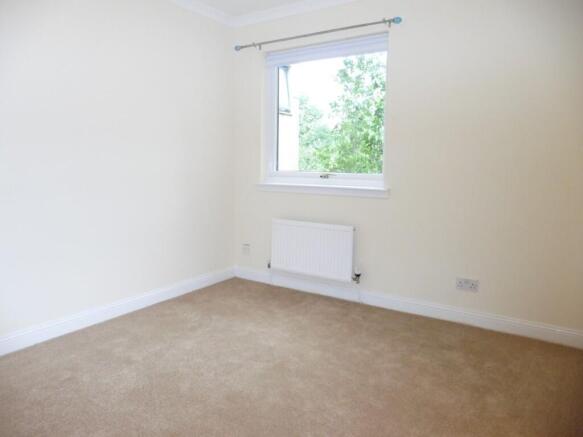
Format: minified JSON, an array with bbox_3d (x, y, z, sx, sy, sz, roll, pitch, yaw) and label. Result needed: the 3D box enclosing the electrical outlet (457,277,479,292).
[{"bbox_3d":[1.251,0.473,2.866,0.147,0.086,0.014,6,9,32],"label":"electrical outlet"}]

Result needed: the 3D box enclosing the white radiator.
[{"bbox_3d":[0.180,0.254,3.468,0.790,0.450,0.080,6,9,32],"label":"white radiator"}]

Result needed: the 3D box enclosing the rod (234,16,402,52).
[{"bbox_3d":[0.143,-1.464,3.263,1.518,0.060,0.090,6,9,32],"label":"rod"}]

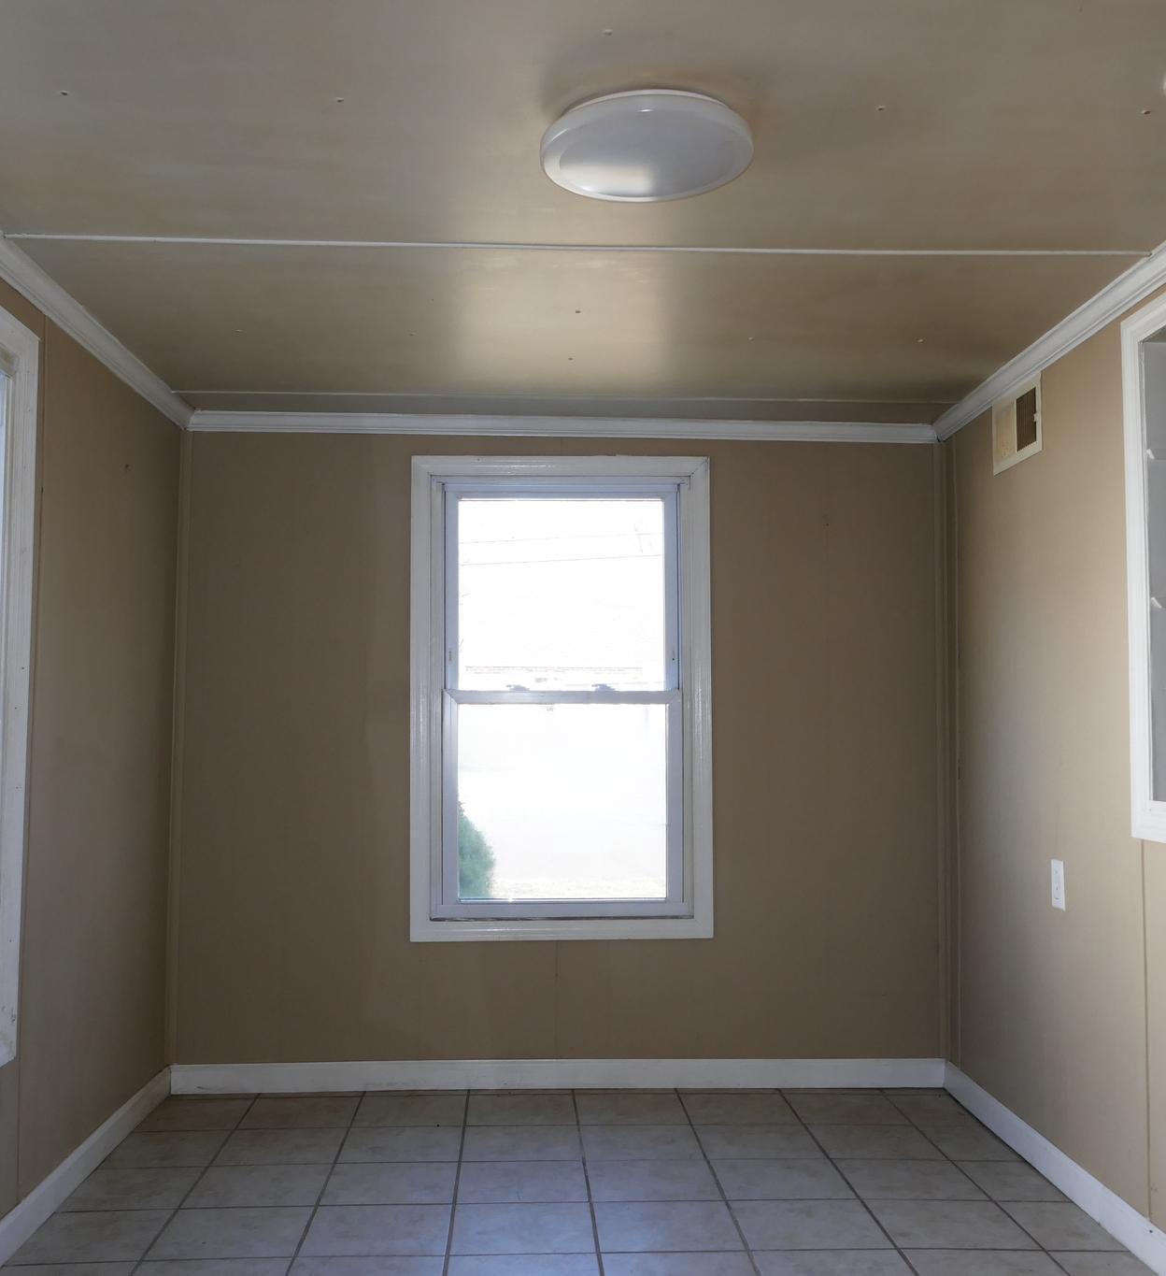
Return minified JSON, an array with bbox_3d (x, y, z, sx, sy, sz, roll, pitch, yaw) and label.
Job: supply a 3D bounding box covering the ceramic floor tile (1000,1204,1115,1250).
[{"bbox_3d":[1.051,1.302,2.953,0.168,0.010,0.301,0,-4,-3],"label":"ceramic floor tile"}]

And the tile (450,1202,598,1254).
[{"bbox_3d":[-0.130,1.293,2.899,0.305,0.010,0.301,0,-4,-3],"label":"tile"}]

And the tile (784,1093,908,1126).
[{"bbox_3d":[0.775,1.376,3.881,0.308,0.010,0.305,0,-4,-2],"label":"tile"}]

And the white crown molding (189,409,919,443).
[{"bbox_3d":[-0.051,-0.657,4.162,2.361,0.050,0.050,0,-4,-2],"label":"white crown molding"}]

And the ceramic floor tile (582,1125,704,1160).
[{"bbox_3d":[0.156,1.354,3.557,0.306,0.010,0.306,0,-4,-3],"label":"ceramic floor tile"}]

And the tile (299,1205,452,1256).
[{"bbox_3d":[-0.447,1.304,2.909,0.306,0.010,0.306,0,-4,-3],"label":"tile"}]

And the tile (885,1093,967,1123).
[{"bbox_3d":[1.017,1.368,3.856,0.184,0.010,0.301,0,-4,-3],"label":"tile"}]

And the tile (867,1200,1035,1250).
[{"bbox_3d":[0.813,1.314,2.974,0.308,0.010,0.305,0,-4,-2],"label":"tile"}]

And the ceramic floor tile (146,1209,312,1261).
[{"bbox_3d":[-0.762,1.301,2.895,0.306,0.010,0.306,0,-4,-3],"label":"ceramic floor tile"}]

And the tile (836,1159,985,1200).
[{"bbox_3d":[0.800,1.334,3.273,0.308,0.010,0.305,0,-4,-2],"label":"tile"}]

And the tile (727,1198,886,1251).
[{"bbox_3d":[0.497,1.312,2.961,0.308,0.010,0.305,0,-4,-2],"label":"tile"}]

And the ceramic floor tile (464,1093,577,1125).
[{"bbox_3d":[-0.174,1.374,3.851,0.306,0.010,0.306,0,-4,-3],"label":"ceramic floor tile"}]

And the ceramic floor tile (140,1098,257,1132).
[{"bbox_3d":[-1.091,1.364,3.805,0.253,0.010,0.303,0,-4,-2],"label":"ceramic floor tile"}]

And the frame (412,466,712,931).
[{"bbox_3d":[-0.066,0.183,4.188,0.932,1.501,0.110,0,-4,-2],"label":"frame"}]

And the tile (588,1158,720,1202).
[{"bbox_3d":[0.170,1.331,3.248,0.306,0.010,0.306,0,-4,-3],"label":"tile"}]

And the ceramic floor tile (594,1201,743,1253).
[{"bbox_3d":[0.183,1.296,2.913,0.305,0.010,0.301,0,-4,-3],"label":"ceramic floor tile"}]

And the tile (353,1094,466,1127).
[{"bbox_3d":[-0.484,1.357,3.787,0.305,0.010,0.301,0,-4,-3],"label":"tile"}]

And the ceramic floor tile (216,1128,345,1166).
[{"bbox_3d":[-0.783,1.332,3.472,0.305,0.010,0.301,0,-4,-3],"label":"ceramic floor tile"}]

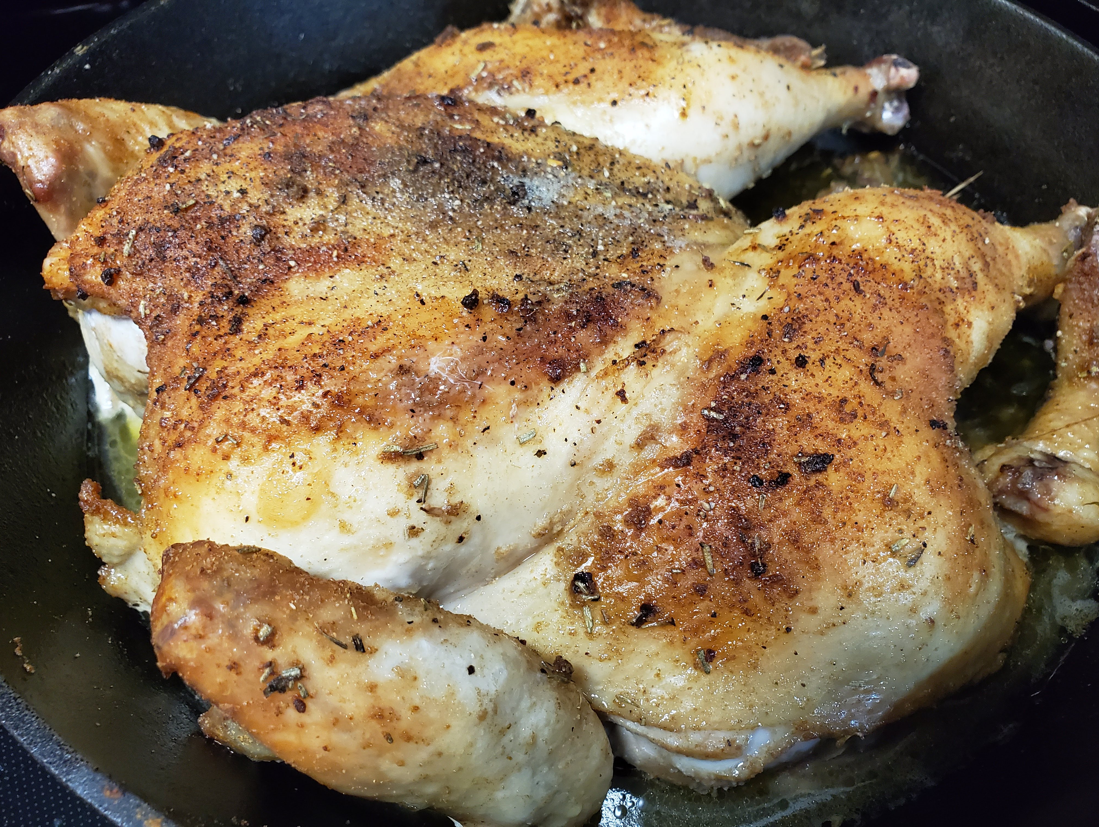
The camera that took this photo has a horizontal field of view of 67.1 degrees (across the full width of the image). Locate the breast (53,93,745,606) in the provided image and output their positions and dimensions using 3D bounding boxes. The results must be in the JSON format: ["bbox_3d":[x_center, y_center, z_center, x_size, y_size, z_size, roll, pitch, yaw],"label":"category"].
[{"bbox_3d":[-0.036,-0.025,0.204,0.161,0.066,0.130,-5,55,-6],"label":"breast"}]

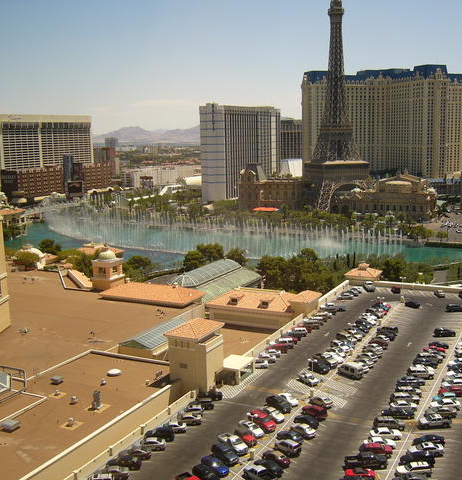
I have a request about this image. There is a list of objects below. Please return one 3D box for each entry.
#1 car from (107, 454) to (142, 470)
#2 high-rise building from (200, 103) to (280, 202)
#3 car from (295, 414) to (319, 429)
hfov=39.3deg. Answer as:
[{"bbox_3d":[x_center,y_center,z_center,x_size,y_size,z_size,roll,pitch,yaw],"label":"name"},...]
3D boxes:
[{"bbox_3d":[-14.628,30.900,89.583,4.628,1.639,1.784,-1,9,1],"label":"car"},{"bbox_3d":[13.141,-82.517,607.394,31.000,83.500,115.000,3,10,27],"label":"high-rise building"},{"bbox_3d":[11.912,28.583,101.968,1.693,1.364,4.326,-8,11,-35],"label":"car"}]

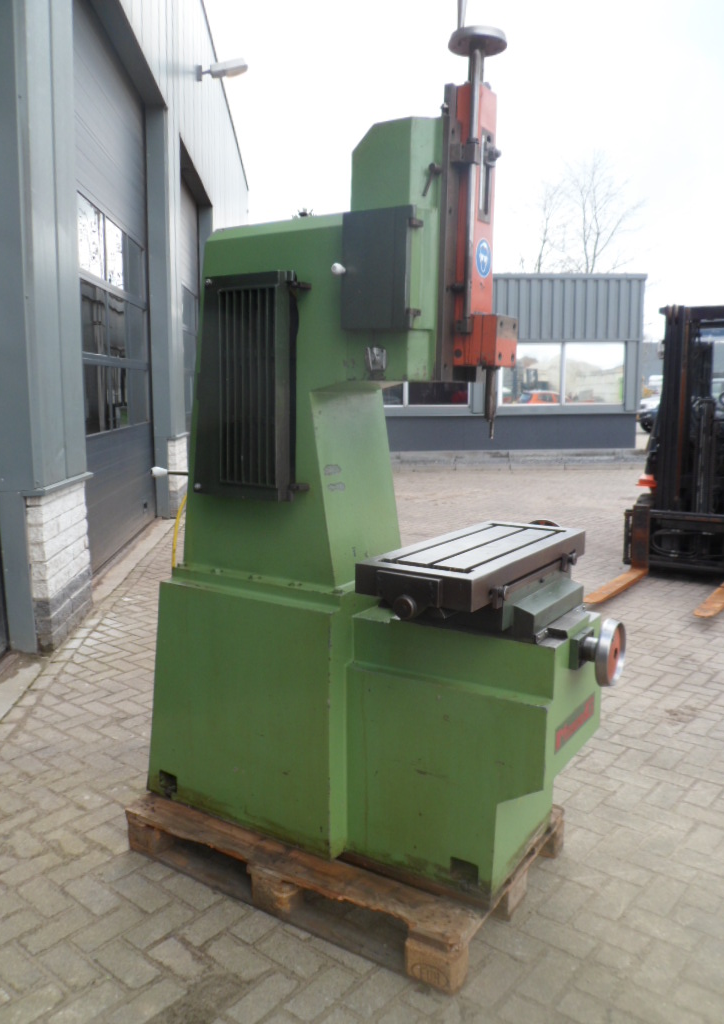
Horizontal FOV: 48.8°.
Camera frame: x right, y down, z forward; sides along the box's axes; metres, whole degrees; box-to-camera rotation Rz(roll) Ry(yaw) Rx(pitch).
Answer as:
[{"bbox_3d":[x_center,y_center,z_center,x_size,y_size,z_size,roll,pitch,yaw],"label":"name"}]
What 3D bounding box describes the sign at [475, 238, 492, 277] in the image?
[{"bbox_3d":[0.336,-0.699,2.200,0.004,0.100,0.100,5,10,32],"label":"sign"}]

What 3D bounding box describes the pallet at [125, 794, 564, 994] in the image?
[{"bbox_3d":[-0.046,1.045,2.643,1.200,0.144,0.800,5,10,32],"label":"pallet"}]

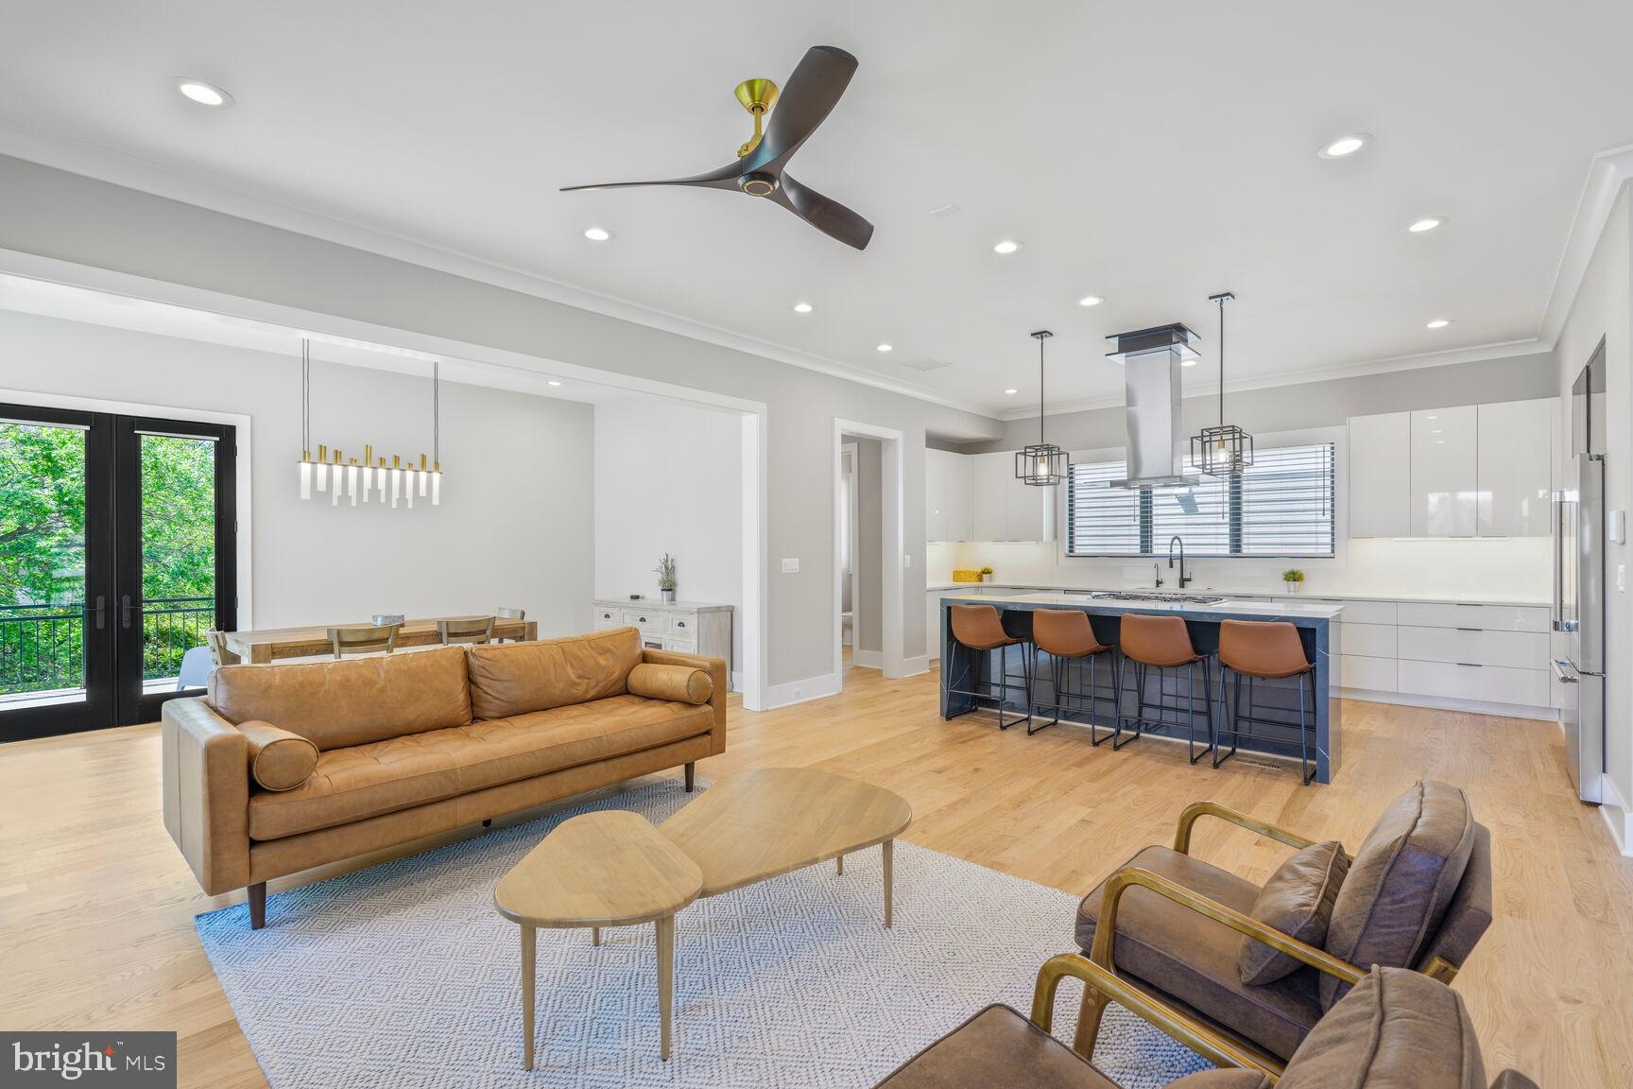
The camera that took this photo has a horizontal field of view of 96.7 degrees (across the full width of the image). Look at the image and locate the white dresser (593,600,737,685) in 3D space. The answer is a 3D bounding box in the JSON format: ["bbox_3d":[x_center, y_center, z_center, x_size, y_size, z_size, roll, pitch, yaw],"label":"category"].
[{"bbox_3d":[-1.544,0.991,7.213,1.680,0.810,0.460,0,0,42],"label":"white dresser"}]

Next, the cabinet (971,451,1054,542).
[{"bbox_3d":[2.394,-0.568,8.823,0.930,1.080,0.330,0,0,42],"label":"cabinet"}]

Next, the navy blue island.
[{"bbox_3d":[2.346,0.901,5.405,2.560,0.946,1.165,0,0,42],"label":"navy blue island"}]

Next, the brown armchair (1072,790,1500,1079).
[{"bbox_3d":[1.074,0.930,1.708,0.780,0.785,0.660,0,0,42],"label":"brown armchair"}]

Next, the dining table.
[{"bbox_3d":[-3.037,0.970,5.195,0.845,0.755,1.750,0,0,42],"label":"dining table"}]

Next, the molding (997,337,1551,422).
[{"bbox_3d":[4.185,-1.623,7.556,4.900,0.100,0.105,0,0,42],"label":"molding"}]

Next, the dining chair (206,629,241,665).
[{"bbox_3d":[-3.572,0.920,4.600,0.460,0.850,0.530,0,0,42],"label":"dining chair"}]

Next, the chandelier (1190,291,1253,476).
[{"bbox_3d":[2.717,-1.067,4.856,0.300,1.195,0.300,0,0,42],"label":"chandelier"}]

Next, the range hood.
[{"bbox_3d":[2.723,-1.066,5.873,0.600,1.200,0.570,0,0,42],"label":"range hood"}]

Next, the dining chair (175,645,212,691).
[{"bbox_3d":[-5.298,1.232,6.357,0.600,0.750,0.580,0,0,42],"label":"dining chair"}]

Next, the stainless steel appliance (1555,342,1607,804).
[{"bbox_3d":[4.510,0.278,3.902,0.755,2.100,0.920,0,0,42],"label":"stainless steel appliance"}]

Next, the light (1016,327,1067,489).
[{"bbox_3d":[1.795,-1.062,5.743,0.300,1.200,0.300,0,0,42],"label":"light"}]

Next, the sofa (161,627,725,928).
[{"bbox_3d":[-1.601,0.911,3.511,0.985,0.850,2.220,0,0,42],"label":"sofa"}]

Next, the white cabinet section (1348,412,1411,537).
[{"bbox_3d":[4.942,-0.588,6.359,0.423,1.058,0.345,0,0,42],"label":"white cabinet section"}]

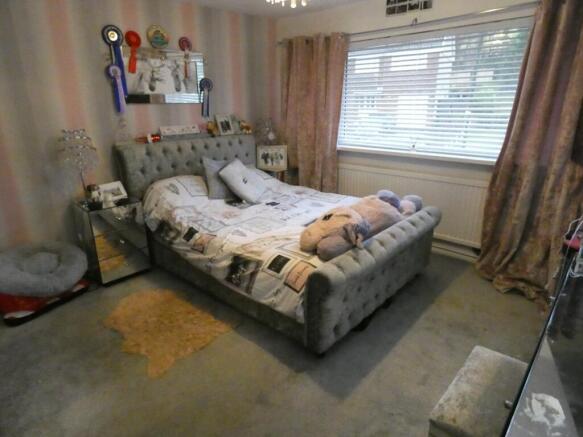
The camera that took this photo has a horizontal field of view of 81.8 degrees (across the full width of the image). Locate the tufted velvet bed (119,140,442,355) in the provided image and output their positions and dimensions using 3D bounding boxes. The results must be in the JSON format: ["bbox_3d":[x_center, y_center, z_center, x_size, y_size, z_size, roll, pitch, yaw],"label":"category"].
[{"bbox_3d":[-0.174,-0.095,3.128,2.397,1.112,1.672,16,24,39],"label":"tufted velvet bed"}]

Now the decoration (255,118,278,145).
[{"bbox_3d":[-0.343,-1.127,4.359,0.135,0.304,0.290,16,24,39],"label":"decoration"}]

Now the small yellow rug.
[{"bbox_3d":[-0.935,0.725,2.373,0.939,0.030,0.567,16,24,40],"label":"small yellow rug"}]

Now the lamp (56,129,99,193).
[{"bbox_3d":[-1.719,-0.417,2.796,0.261,0.614,0.261,16,24,39],"label":"lamp"}]

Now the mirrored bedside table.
[{"bbox_3d":[-1.623,0.168,3.050,0.445,0.657,0.425,16,24,39],"label":"mirrored bedside table"}]

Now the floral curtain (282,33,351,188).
[{"bbox_3d":[0.218,-0.988,4.103,0.909,2.156,0.145,16,24,39],"label":"floral curtain"}]

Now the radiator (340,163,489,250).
[{"bbox_3d":[1.143,-0.191,3.571,1.672,0.614,0.097,16,24,39],"label":"radiator"}]

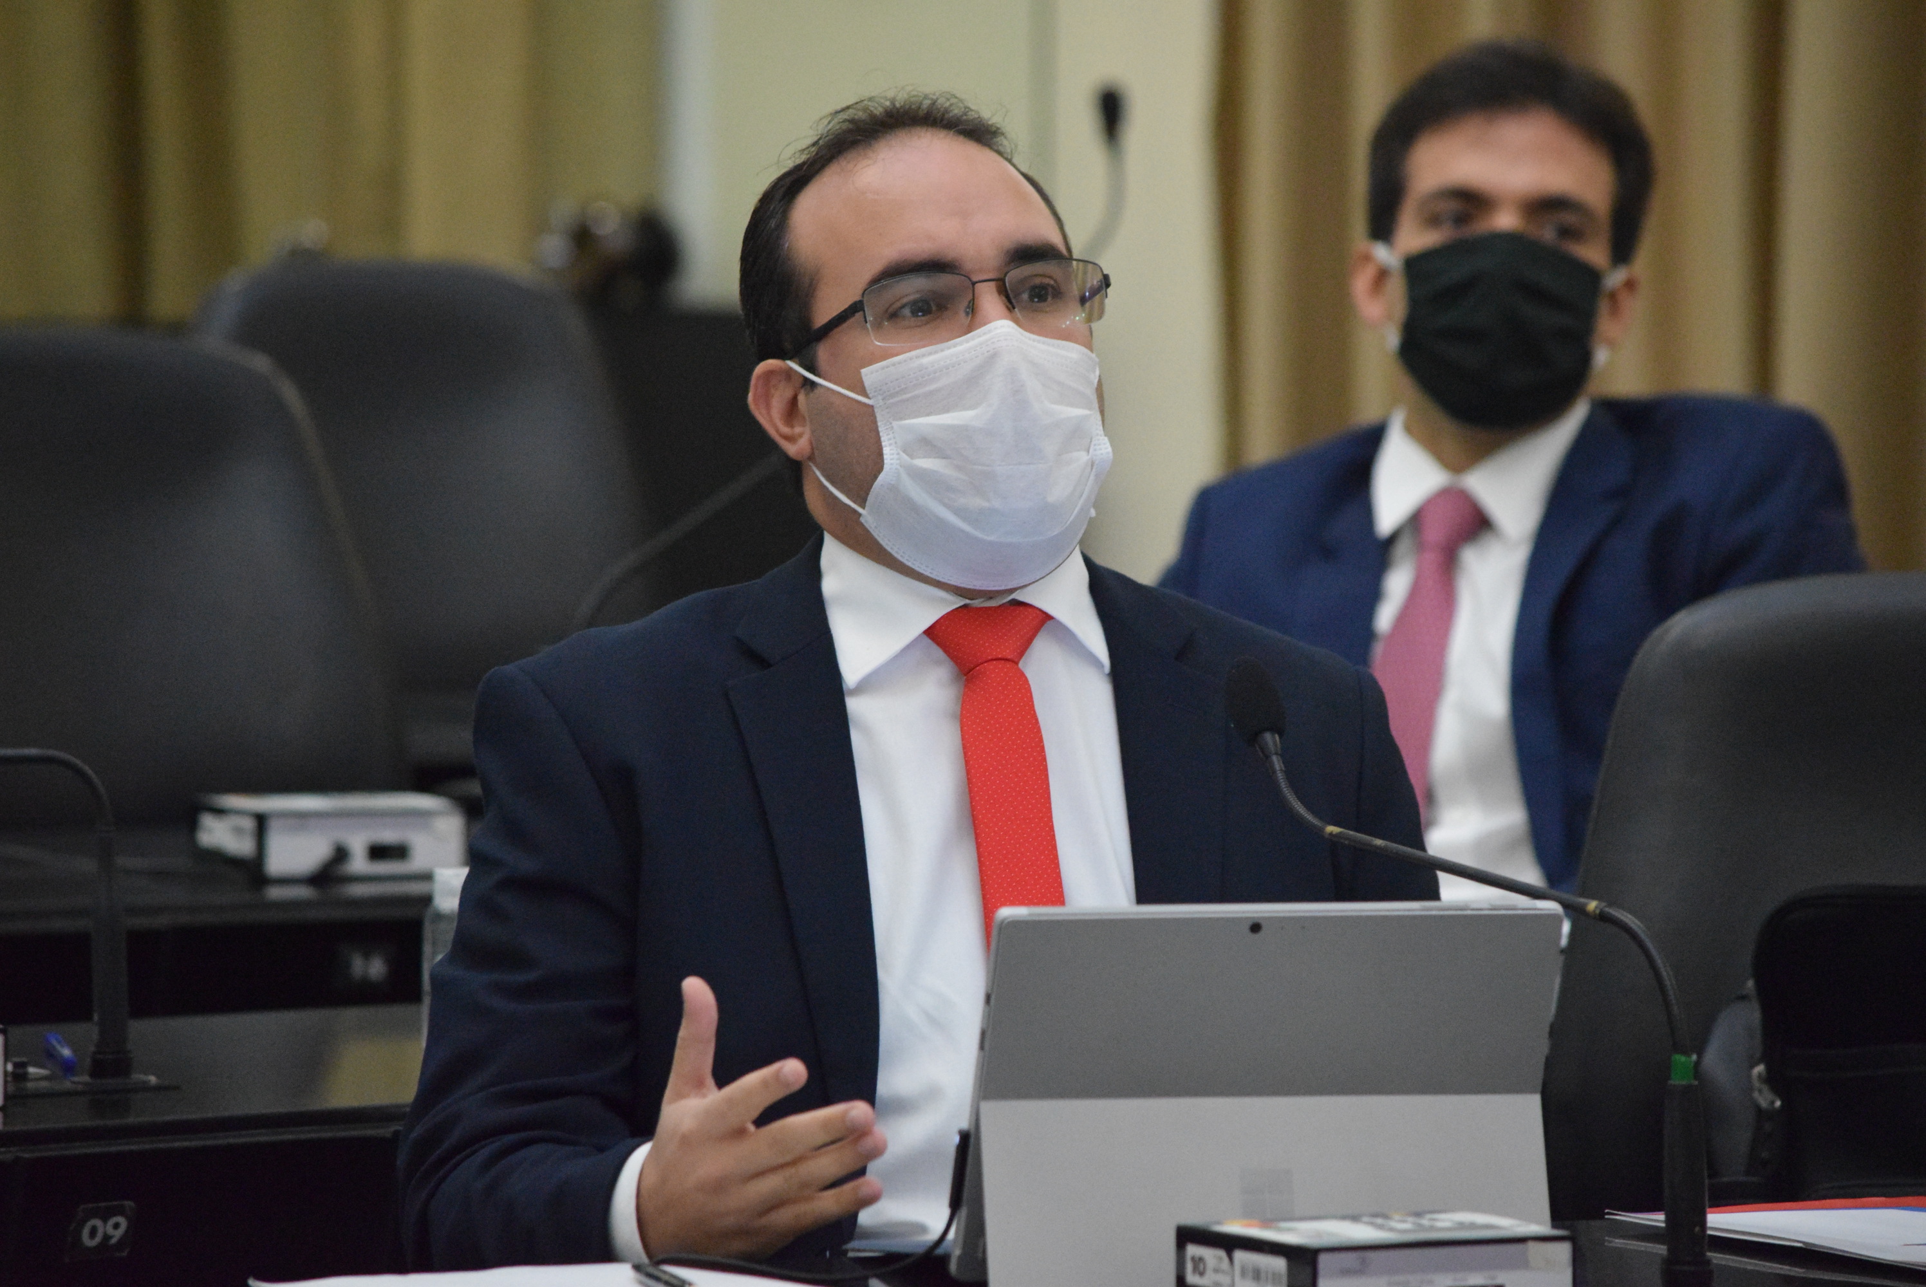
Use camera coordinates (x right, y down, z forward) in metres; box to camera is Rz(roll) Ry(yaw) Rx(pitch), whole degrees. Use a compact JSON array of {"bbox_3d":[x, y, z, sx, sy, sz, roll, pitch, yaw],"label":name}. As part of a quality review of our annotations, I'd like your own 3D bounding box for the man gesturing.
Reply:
[{"bbox_3d":[0.000,0.385,6.710,0.540,1.280,0.720,-1,3,-14],"label":"man gesturing"}]

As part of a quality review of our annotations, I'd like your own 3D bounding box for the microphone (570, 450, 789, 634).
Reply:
[{"bbox_3d":[-0.156,-0.009,8.800,0.240,0.330,0.070,-1,3,-20],"label":"microphone"}]

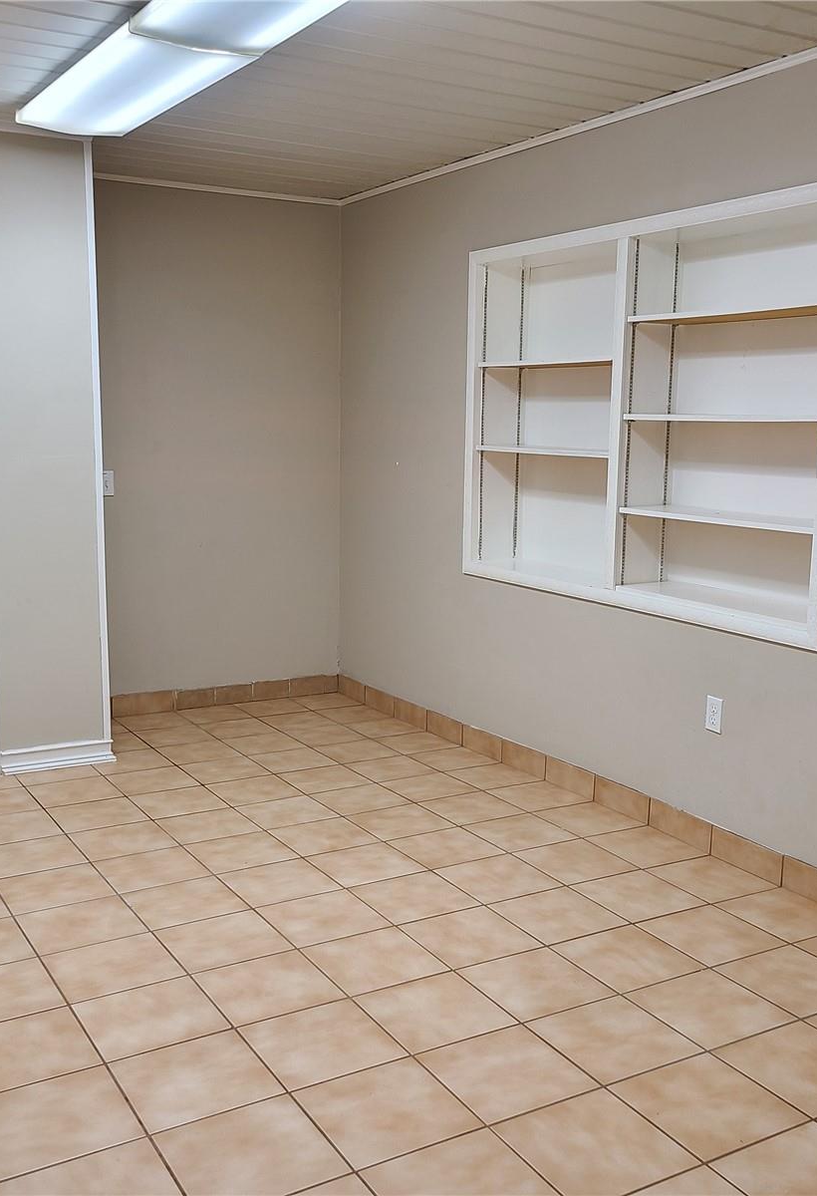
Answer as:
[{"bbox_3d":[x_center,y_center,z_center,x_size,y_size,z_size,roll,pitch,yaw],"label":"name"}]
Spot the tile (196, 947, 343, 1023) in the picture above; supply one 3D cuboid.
[{"bbox_3d":[-0.355,0.991,3.030,0.300,0.010,0.300,-4,10,-30],"label":"tile"}]

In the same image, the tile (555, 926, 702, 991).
[{"bbox_3d":[0.586,0.965,3.207,0.298,0.010,0.298,-5,10,-30],"label":"tile"}]

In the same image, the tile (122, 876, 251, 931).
[{"bbox_3d":[-0.663,0.905,3.545,0.302,0.010,0.302,-4,10,-30],"label":"tile"}]

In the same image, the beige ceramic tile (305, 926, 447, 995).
[{"bbox_3d":[-0.092,0.969,3.182,0.300,0.010,0.300,-4,10,-30],"label":"beige ceramic tile"}]

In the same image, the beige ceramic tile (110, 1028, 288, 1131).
[{"bbox_3d":[-0.463,1.049,2.604,0.298,0.010,0.298,-5,10,-30],"label":"beige ceramic tile"}]

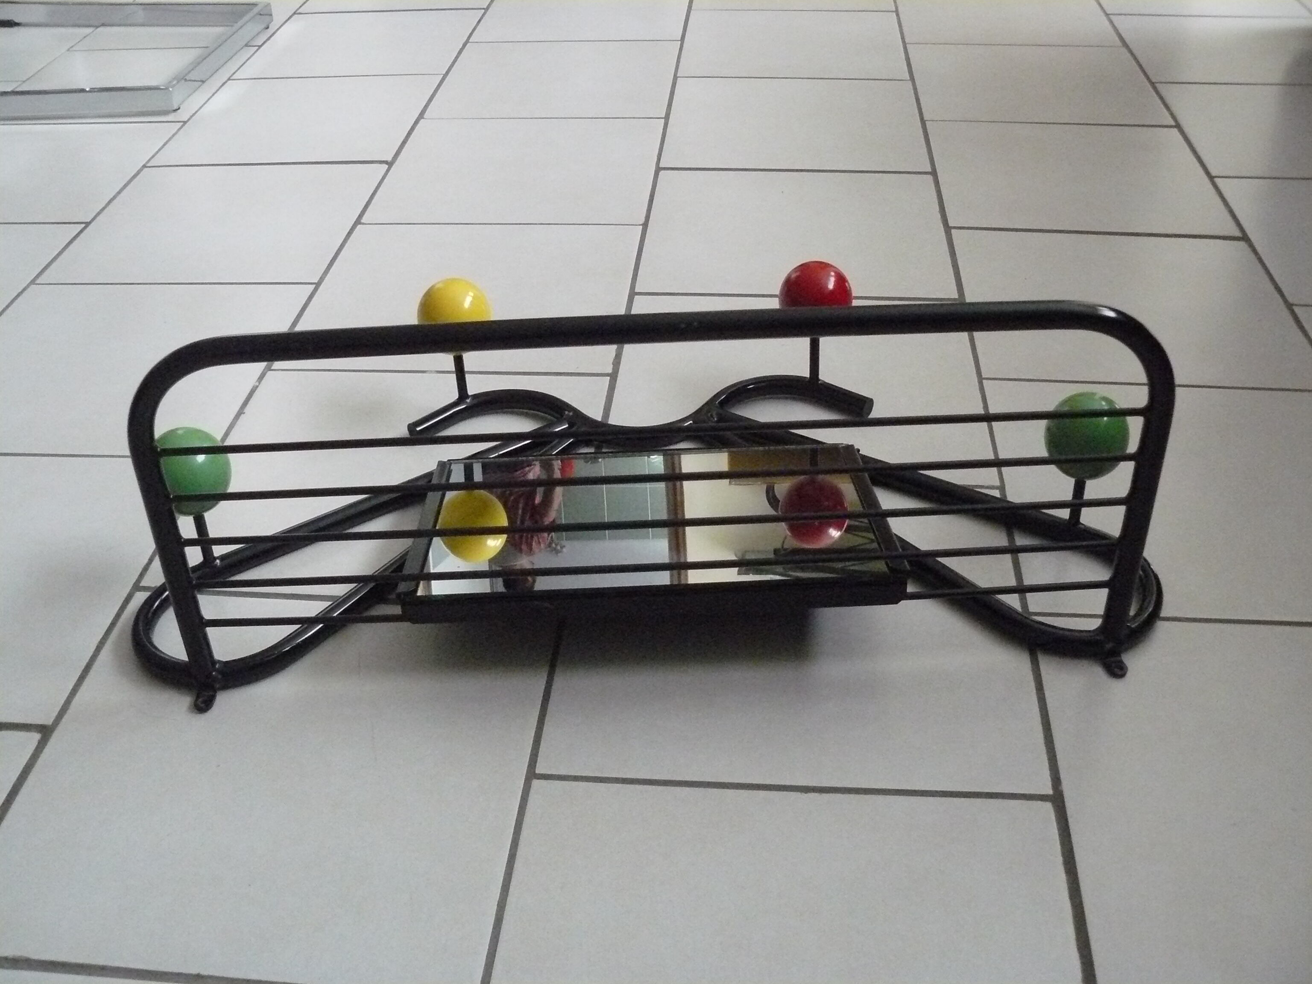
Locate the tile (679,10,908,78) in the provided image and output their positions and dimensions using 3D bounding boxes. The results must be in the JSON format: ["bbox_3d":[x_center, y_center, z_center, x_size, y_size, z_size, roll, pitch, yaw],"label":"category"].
[{"bbox_3d":[0.198,-0.645,1.979,0.310,0.010,0.310,1,36,5],"label":"tile"}]

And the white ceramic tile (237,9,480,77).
[{"bbox_3d":[-0.444,-0.686,2.092,0.320,0.010,0.320,2,36,5],"label":"white ceramic tile"}]

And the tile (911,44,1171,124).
[{"bbox_3d":[0.514,-0.560,1.876,0.320,0.010,0.320,2,36,5],"label":"tile"}]

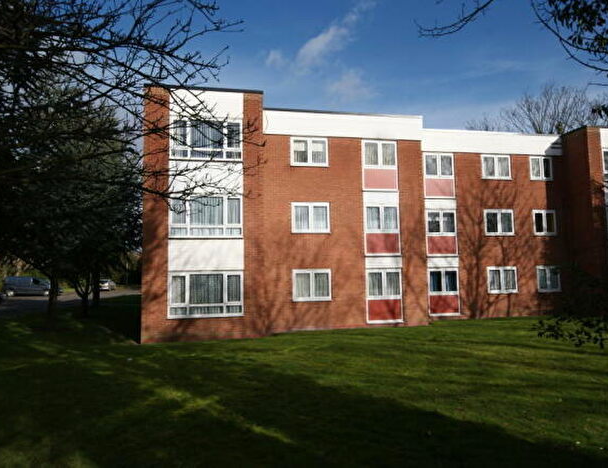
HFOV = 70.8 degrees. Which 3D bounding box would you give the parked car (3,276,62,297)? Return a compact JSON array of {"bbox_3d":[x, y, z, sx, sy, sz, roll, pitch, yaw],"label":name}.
[{"bbox_3d":[-27.379,5.302,43.426,4.650,1.860,1.860,0,-5,-16],"label":"parked car"}]

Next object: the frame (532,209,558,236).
[{"bbox_3d":[11.394,-0.504,20.196,1.186,1.175,0.100,0,-5,-9],"label":"frame"}]

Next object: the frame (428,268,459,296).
[{"bbox_3d":[6.181,2.086,18.897,1.452,1.172,0.100,0,-5,-10],"label":"frame"}]

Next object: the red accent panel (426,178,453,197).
[{"bbox_3d":[6.107,-2.092,19.265,1.422,0.797,0.080,0,-5,-10],"label":"red accent panel"}]

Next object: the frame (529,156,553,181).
[{"bbox_3d":[11.349,-3.113,20.426,1.186,1.175,0.100,0,-5,-9],"label":"frame"}]

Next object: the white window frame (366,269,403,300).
[{"bbox_3d":[3.112,1.955,16.706,1.462,1.139,0.100,0,-5,-10],"label":"white window frame"}]

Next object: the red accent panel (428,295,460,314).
[{"bbox_3d":[6.111,3.052,18.611,1.403,0.853,0.060,0,-5,-10],"label":"red accent panel"}]

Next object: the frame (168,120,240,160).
[{"bbox_3d":[-3.296,-3.180,14.479,2.402,1.390,0.100,0,-5,-10],"label":"frame"}]

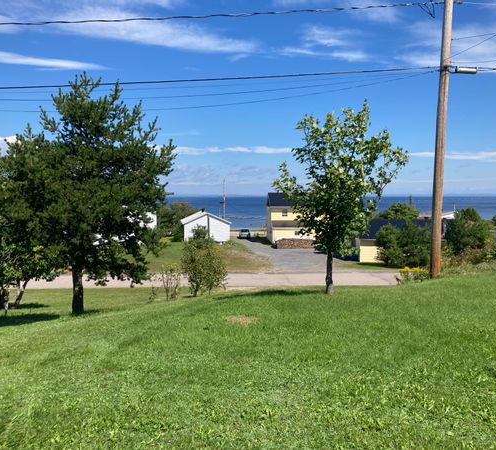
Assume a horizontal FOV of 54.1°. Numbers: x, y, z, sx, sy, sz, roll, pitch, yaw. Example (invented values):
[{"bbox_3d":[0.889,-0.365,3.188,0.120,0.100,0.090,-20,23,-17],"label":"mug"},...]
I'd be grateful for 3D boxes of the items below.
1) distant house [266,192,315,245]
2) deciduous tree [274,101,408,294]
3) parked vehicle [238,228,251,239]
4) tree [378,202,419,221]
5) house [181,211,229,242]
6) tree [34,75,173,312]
[{"bbox_3d":[7.400,-1.240,73.056,8.500,7.150,9.000,0,3,-4],"label":"distant house"},{"bbox_3d":[2.986,-0.862,15.500,4.200,6.150,4.000,0,3,0],"label":"deciduous tree"},{"bbox_3d":[-0.430,1.247,79.215,1.780,1.550,4.400,0,3,0],"label":"parked vehicle"},{"bbox_3d":[20.600,-0.194,66.106,5.600,5.800,5.400,0,3,0],"label":"tree"},{"bbox_3d":[-6.200,0.187,70.637,6.600,3.900,8.000,0,3,-7],"label":"house"},{"bbox_3d":[-4.731,-0.997,16.000,4.600,7.880,4.500,0,3,0],"label":"tree"}]

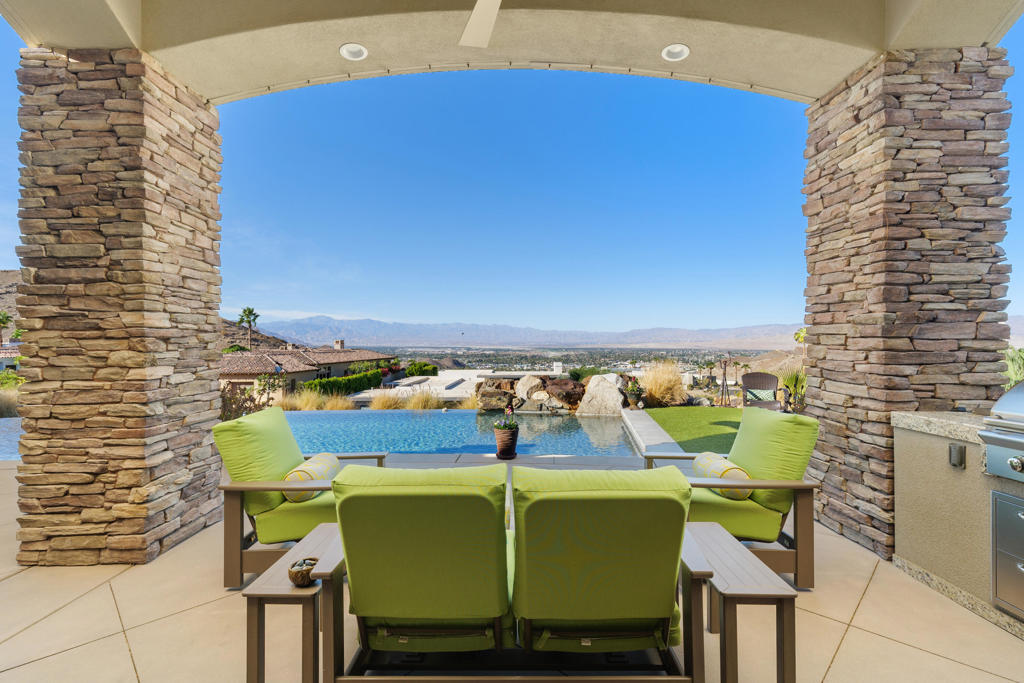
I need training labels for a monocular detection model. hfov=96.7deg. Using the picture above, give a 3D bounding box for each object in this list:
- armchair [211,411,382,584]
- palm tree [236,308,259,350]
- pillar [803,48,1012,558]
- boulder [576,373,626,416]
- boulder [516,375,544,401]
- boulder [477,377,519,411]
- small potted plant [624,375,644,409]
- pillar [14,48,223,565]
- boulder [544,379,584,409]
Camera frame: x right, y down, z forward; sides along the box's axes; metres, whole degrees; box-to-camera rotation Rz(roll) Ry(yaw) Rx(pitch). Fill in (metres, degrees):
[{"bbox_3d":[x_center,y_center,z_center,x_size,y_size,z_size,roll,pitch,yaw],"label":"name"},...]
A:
[{"bbox_3d":[-1.360,0.955,2.980,0.870,0.890,0.780,0,0,-2],"label":"armchair"},{"bbox_3d":[-40.700,-1.400,70.000,3.400,8.000,3.400,0,0,0],"label":"palm tree"},{"bbox_3d":[2.780,-0.240,3.260,0.850,3.260,0.700,0,0,0],"label":"pillar"},{"bbox_3d":[1.850,1.070,9.400,1.000,0.880,0.750,0,0,0],"label":"boulder"},{"bbox_3d":[0.410,1.010,10.000,0.610,0.570,0.500,0,0,0],"label":"boulder"},{"bbox_3d":[-0.310,1.130,9.900,0.900,0.730,0.700,0,0,0],"label":"boulder"},{"bbox_3d":[2.530,1.040,9.400,0.430,0.730,0.430,0,0,0],"label":"small potted plant"},{"bbox_3d":[-2.720,-0.230,3.220,0.850,3.260,0.700,0,0,0],"label":"pillar"},{"bbox_3d":[1.130,1.140,9.800,0.870,0.690,0.680,0,0,0],"label":"boulder"}]

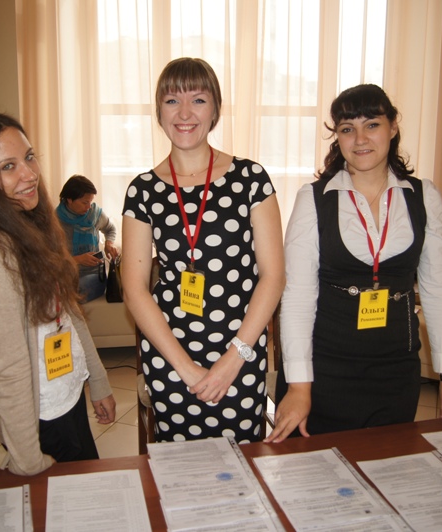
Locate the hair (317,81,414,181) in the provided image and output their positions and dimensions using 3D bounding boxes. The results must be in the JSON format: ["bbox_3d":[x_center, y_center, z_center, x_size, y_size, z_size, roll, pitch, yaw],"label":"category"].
[{"bbox_3d":[0.381,-0.352,1.565,0.235,0.240,0.220,4,12,14],"label":"hair"}]

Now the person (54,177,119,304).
[{"bbox_3d":[-0.920,0.030,4.018,0.500,1.260,0.700,-1,12,-8],"label":"person"}]

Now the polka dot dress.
[{"bbox_3d":[-0.047,0.184,1.639,0.400,0.950,0.270,2,11,5],"label":"polka dot dress"}]

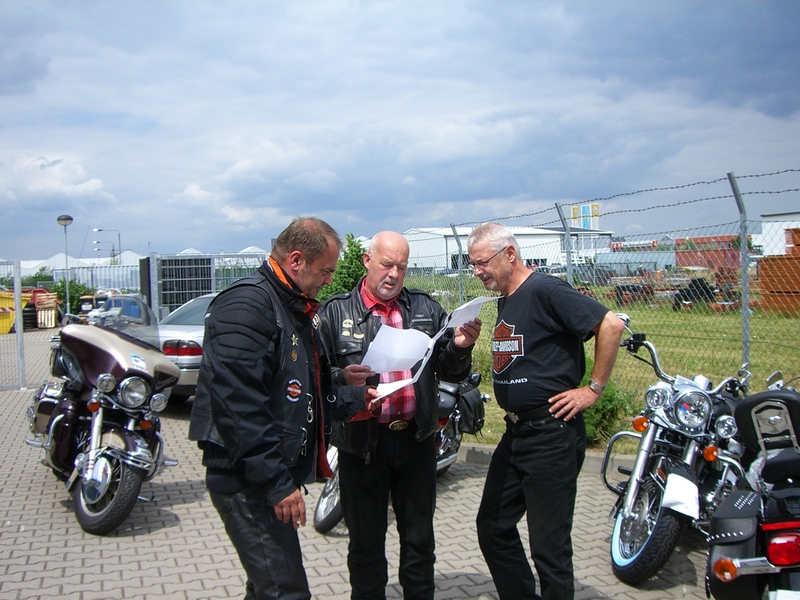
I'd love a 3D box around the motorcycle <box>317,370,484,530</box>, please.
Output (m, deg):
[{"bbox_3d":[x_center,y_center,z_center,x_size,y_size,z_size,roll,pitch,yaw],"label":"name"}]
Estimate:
[{"bbox_3d":[-0.055,0.839,6.083,0.900,1.140,2.330,0,1,26],"label":"motorcycle"}]

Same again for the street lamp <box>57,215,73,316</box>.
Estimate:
[{"bbox_3d":[-13.630,-1.258,36.000,0.630,4.450,0.630,-1,1,0],"label":"street lamp"}]

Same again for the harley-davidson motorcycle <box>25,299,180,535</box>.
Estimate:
[{"bbox_3d":[-2.147,0.715,6.139,0.980,1.430,2.420,-1,1,-21],"label":"harley-davidson motorcycle"}]

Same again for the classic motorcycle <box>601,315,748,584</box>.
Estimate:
[{"bbox_3d":[1.635,0.783,5.119,0.900,1.250,2.360,-1,1,24],"label":"classic motorcycle"}]

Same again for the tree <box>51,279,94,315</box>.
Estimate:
[{"bbox_3d":[-14.544,-0.022,39.000,2.000,2.000,1.900,-1,1,0],"label":"tree"}]

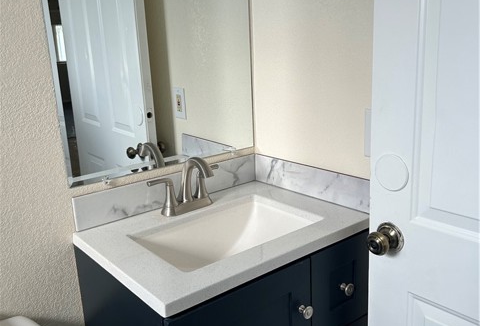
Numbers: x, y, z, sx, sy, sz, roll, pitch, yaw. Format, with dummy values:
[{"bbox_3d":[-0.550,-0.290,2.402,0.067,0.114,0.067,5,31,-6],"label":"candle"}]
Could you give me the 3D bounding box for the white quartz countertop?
[{"bbox_3d":[-0.040,0.169,1.248,0.627,0.028,0.485,-14,18,-36],"label":"white quartz countertop"}]

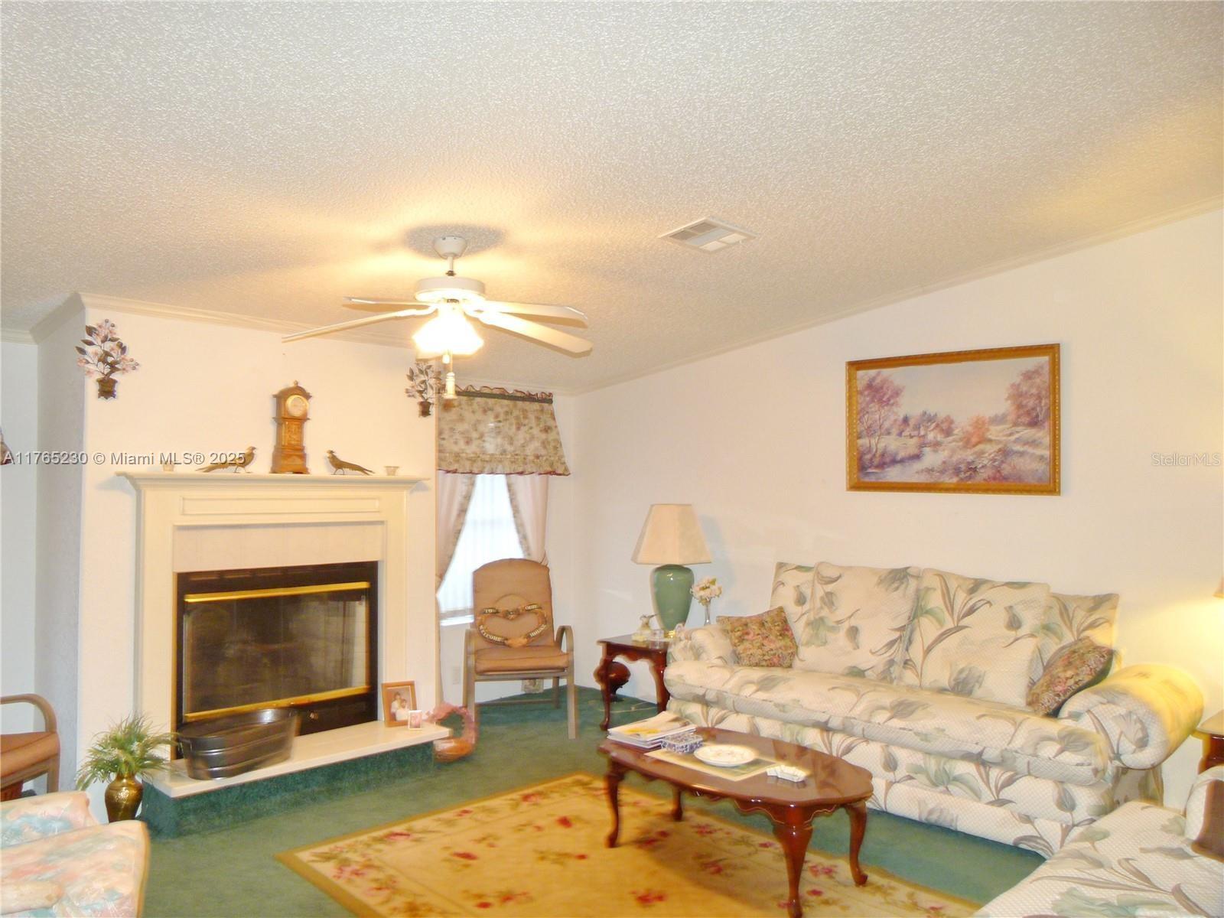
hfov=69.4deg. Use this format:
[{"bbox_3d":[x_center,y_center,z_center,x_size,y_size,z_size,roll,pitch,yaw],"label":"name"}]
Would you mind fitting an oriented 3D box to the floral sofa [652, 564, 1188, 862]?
[{"bbox_3d":[1.332,1.063,4.276,2.417,1.026,0.835,-1,-2,41],"label":"floral sofa"}]

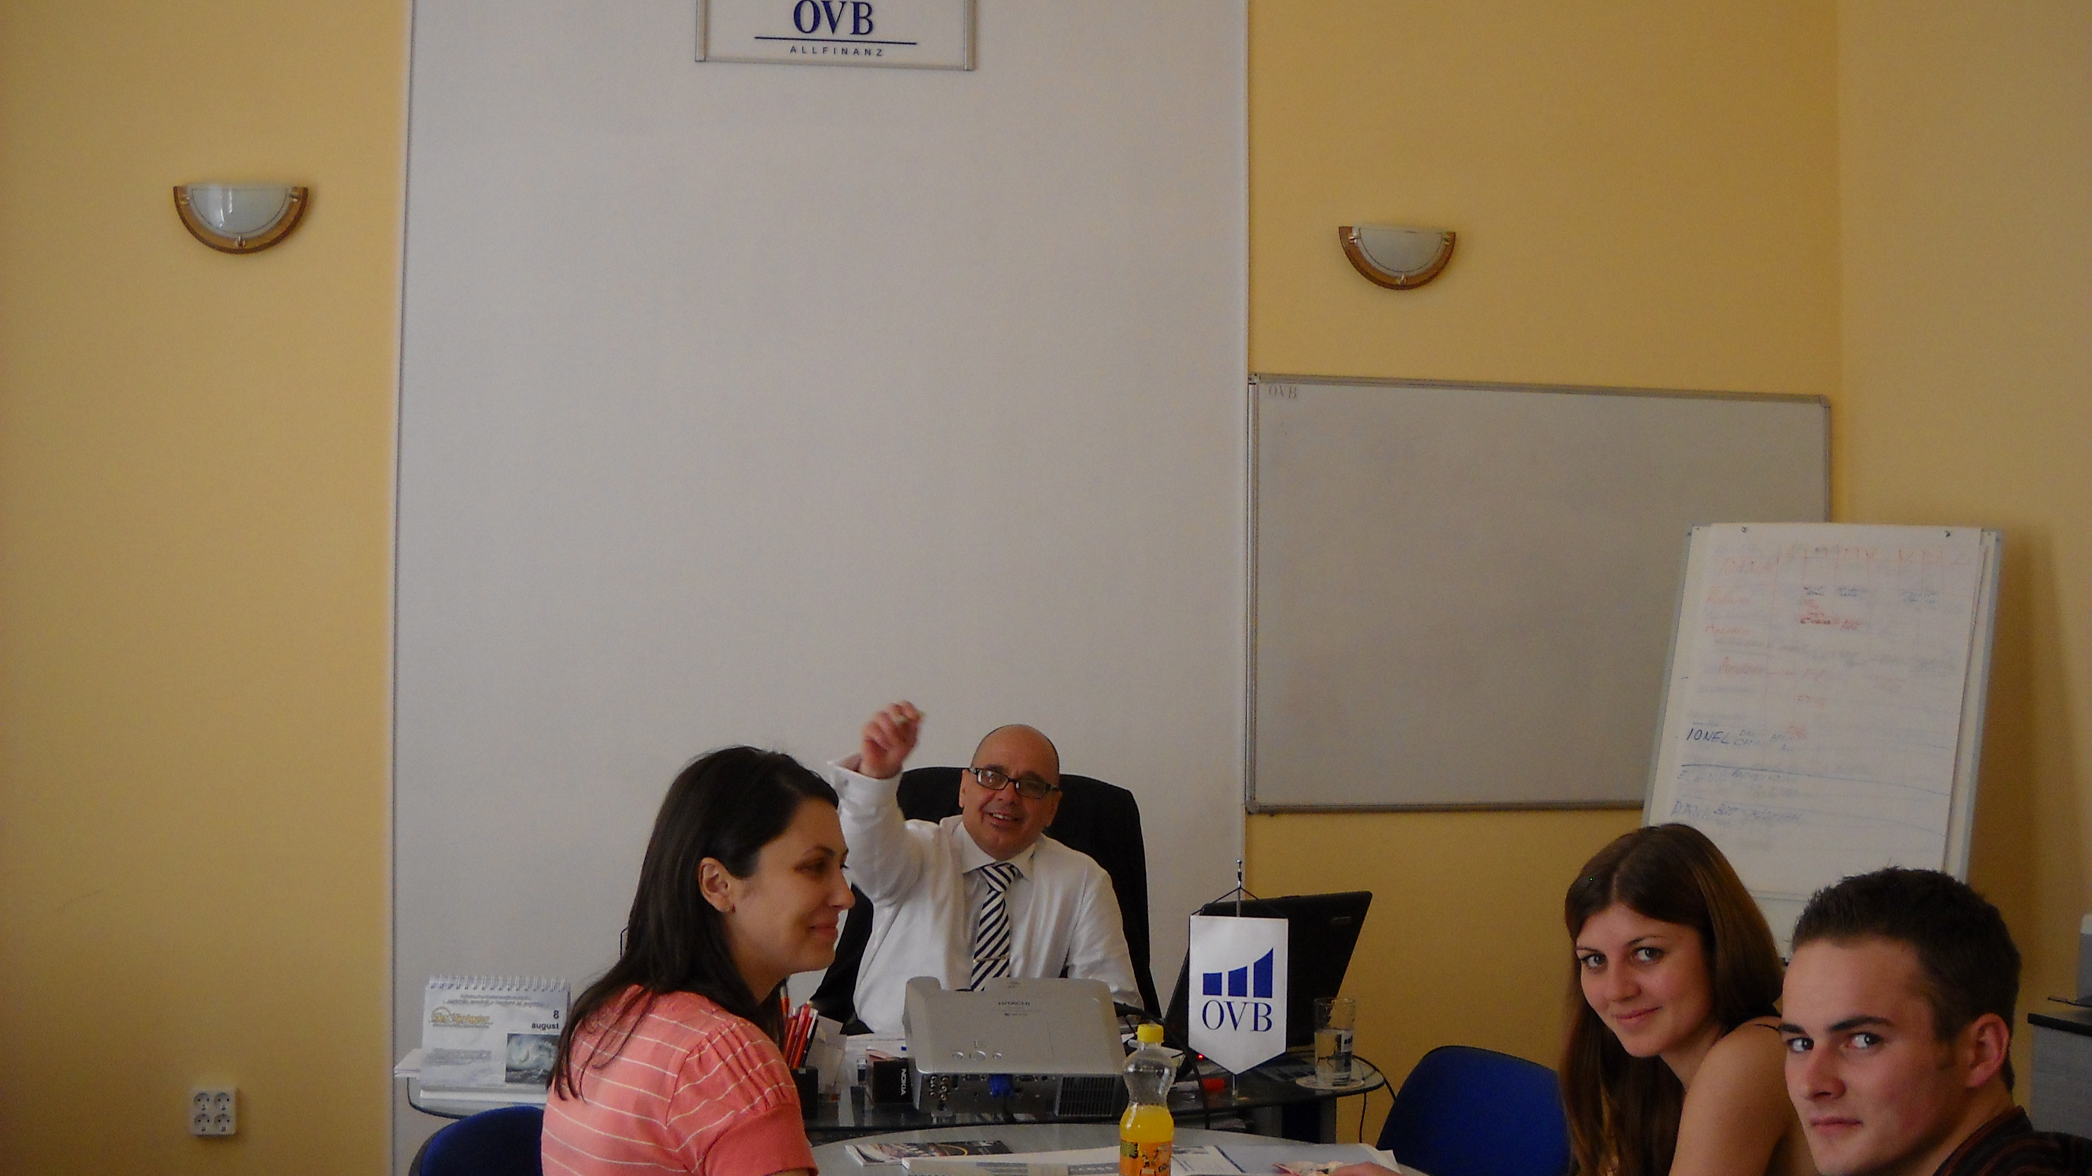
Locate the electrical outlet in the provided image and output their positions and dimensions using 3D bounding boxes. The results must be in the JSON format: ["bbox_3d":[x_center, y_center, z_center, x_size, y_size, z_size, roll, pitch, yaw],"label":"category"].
[{"bbox_3d":[-1.790,1.126,5.329,0.103,0.106,0.040,1,-2,-10],"label":"electrical outlet"}]

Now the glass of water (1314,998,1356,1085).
[{"bbox_3d":[0.438,0.685,3.750,0.062,0.135,0.062,0,-2,0],"label":"glass of water"}]

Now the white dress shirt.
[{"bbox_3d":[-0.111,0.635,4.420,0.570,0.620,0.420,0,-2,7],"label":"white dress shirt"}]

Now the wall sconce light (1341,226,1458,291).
[{"bbox_3d":[0.830,-0.780,5.837,0.288,0.150,0.085,1,-2,-10],"label":"wall sconce light"}]

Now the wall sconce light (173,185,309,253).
[{"bbox_3d":[-1.750,-0.802,5.393,0.288,0.150,0.085,1,-2,-10],"label":"wall sconce light"}]

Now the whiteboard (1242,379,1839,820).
[{"bbox_3d":[1.184,0.016,5.896,1.470,1.010,0.030,1,-2,-10],"label":"whiteboard"}]

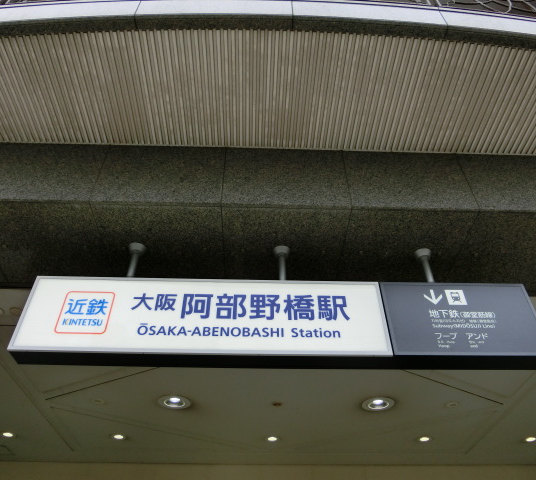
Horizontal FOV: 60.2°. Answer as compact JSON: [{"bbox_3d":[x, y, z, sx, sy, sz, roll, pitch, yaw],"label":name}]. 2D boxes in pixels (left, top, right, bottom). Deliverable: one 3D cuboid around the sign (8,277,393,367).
[{"bbox_3d":[-0.419,0.568,3.234,2.468,0.582,0.189,1,-41,-2],"label":"sign"}]

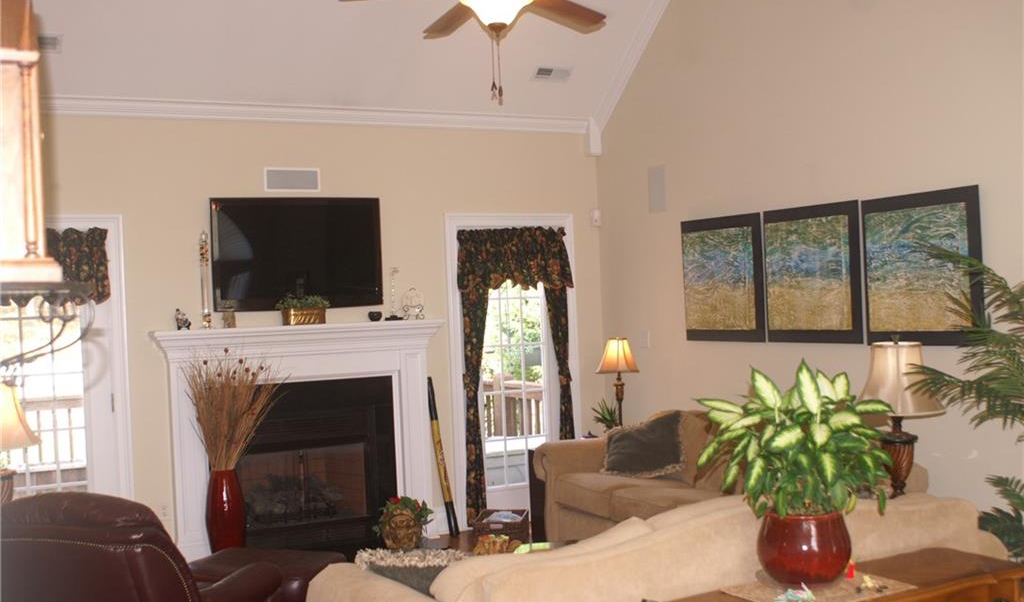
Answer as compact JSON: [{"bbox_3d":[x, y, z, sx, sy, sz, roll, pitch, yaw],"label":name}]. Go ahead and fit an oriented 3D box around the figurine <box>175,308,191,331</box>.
[{"bbox_3d":[-1.945,0.106,6.543,0.080,0.138,0.075,-2,0,-21],"label":"figurine"}]

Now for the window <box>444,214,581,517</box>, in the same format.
[{"bbox_3d":[0.058,0.453,7.661,1.000,2.100,0.100,-2,0,-26],"label":"window"}]

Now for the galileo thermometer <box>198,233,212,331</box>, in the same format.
[{"bbox_3d":[-1.830,-0.126,6.617,0.060,0.590,0.060,-2,0,-26],"label":"galileo thermometer"}]

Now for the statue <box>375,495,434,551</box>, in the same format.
[{"bbox_3d":[-0.658,1.375,6.851,0.330,0.340,0.280,-2,0,-18],"label":"statue"}]

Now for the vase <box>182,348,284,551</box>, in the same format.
[{"bbox_3d":[-1.635,0.935,6.514,0.580,1.320,0.520,-2,0,-26],"label":"vase"}]

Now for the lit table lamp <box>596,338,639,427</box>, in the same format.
[{"bbox_3d":[0.707,0.589,7.432,0.290,0.700,0.290,-2,0,0],"label":"lit table lamp"}]

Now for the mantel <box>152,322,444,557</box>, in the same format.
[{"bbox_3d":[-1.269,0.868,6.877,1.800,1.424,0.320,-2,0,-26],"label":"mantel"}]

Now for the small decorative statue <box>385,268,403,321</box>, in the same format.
[{"bbox_3d":[-0.762,-0.045,7.126,0.098,0.340,0.085,-2,0,-26],"label":"small decorative statue"}]

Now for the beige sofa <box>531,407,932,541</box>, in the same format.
[{"bbox_3d":[1.078,1.068,6.021,0.930,0.870,2.380,-2,0,-26],"label":"beige sofa"}]

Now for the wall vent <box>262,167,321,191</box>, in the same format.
[{"bbox_3d":[-1.373,-0.760,6.967,0.352,0.145,0.025,-2,0,-26],"label":"wall vent"}]

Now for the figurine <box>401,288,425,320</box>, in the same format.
[{"bbox_3d":[-0.646,0.016,7.199,0.150,0.213,0.090,-2,0,-26],"label":"figurine"}]

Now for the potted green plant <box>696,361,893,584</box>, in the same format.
[{"bbox_3d":[0.810,0.470,3.170,0.540,0.635,0.510,-2,0,-26],"label":"potted green plant"}]

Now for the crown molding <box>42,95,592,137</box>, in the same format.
[{"bbox_3d":[-1.116,-1.171,7.065,3.700,0.090,0.080,-2,0,-26],"label":"crown molding"}]

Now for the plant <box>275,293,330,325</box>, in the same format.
[{"bbox_3d":[-1.293,0.056,6.869,0.320,0.190,0.170,-2,0,-26],"label":"plant"}]

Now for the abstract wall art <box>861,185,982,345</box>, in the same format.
[{"bbox_3d":[1.923,-0.150,5.216,0.035,0.712,0.710,-2,0,-26],"label":"abstract wall art"}]

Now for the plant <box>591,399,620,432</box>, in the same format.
[{"bbox_3d":[0.595,0.764,7.188,0.180,0.220,0.170,-2,0,0],"label":"plant"}]

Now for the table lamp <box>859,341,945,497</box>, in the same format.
[{"bbox_3d":[1.631,0.500,4.688,0.370,0.720,0.370,-2,0,-26],"label":"table lamp"}]

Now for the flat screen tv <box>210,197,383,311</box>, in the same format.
[{"bbox_3d":[-1.340,-0.294,6.946,1.075,0.690,0.080,-2,0,-26],"label":"flat screen tv"}]

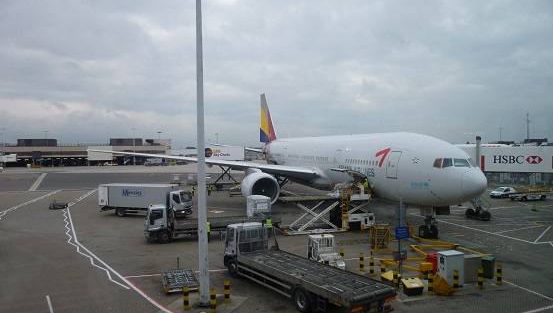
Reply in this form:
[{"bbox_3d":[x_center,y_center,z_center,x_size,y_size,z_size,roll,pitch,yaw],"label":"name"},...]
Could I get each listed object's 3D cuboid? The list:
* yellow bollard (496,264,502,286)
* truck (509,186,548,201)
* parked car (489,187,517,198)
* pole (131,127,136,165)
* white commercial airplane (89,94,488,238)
[{"bbox_3d":[11.796,6.235,21.130,0.270,1.060,0.270,-1,2,0],"label":"yellow bollard"},{"bbox_3d":[32.413,4.827,51.421,6.100,1.600,1.900,-1,2,-15],"label":"truck"},{"bbox_3d":[30.940,4.817,54.669,4.200,1.480,1.700,-2,2,-36],"label":"parked car"},{"bbox_3d":[-59.767,-4.072,166.568,2.100,15.500,1.300,-1,2,0],"label":"pole"},{"bbox_3d":[4.991,-3.387,56.503,60.900,18.500,63.700,-1,2,-15],"label":"white commercial airplane"}]

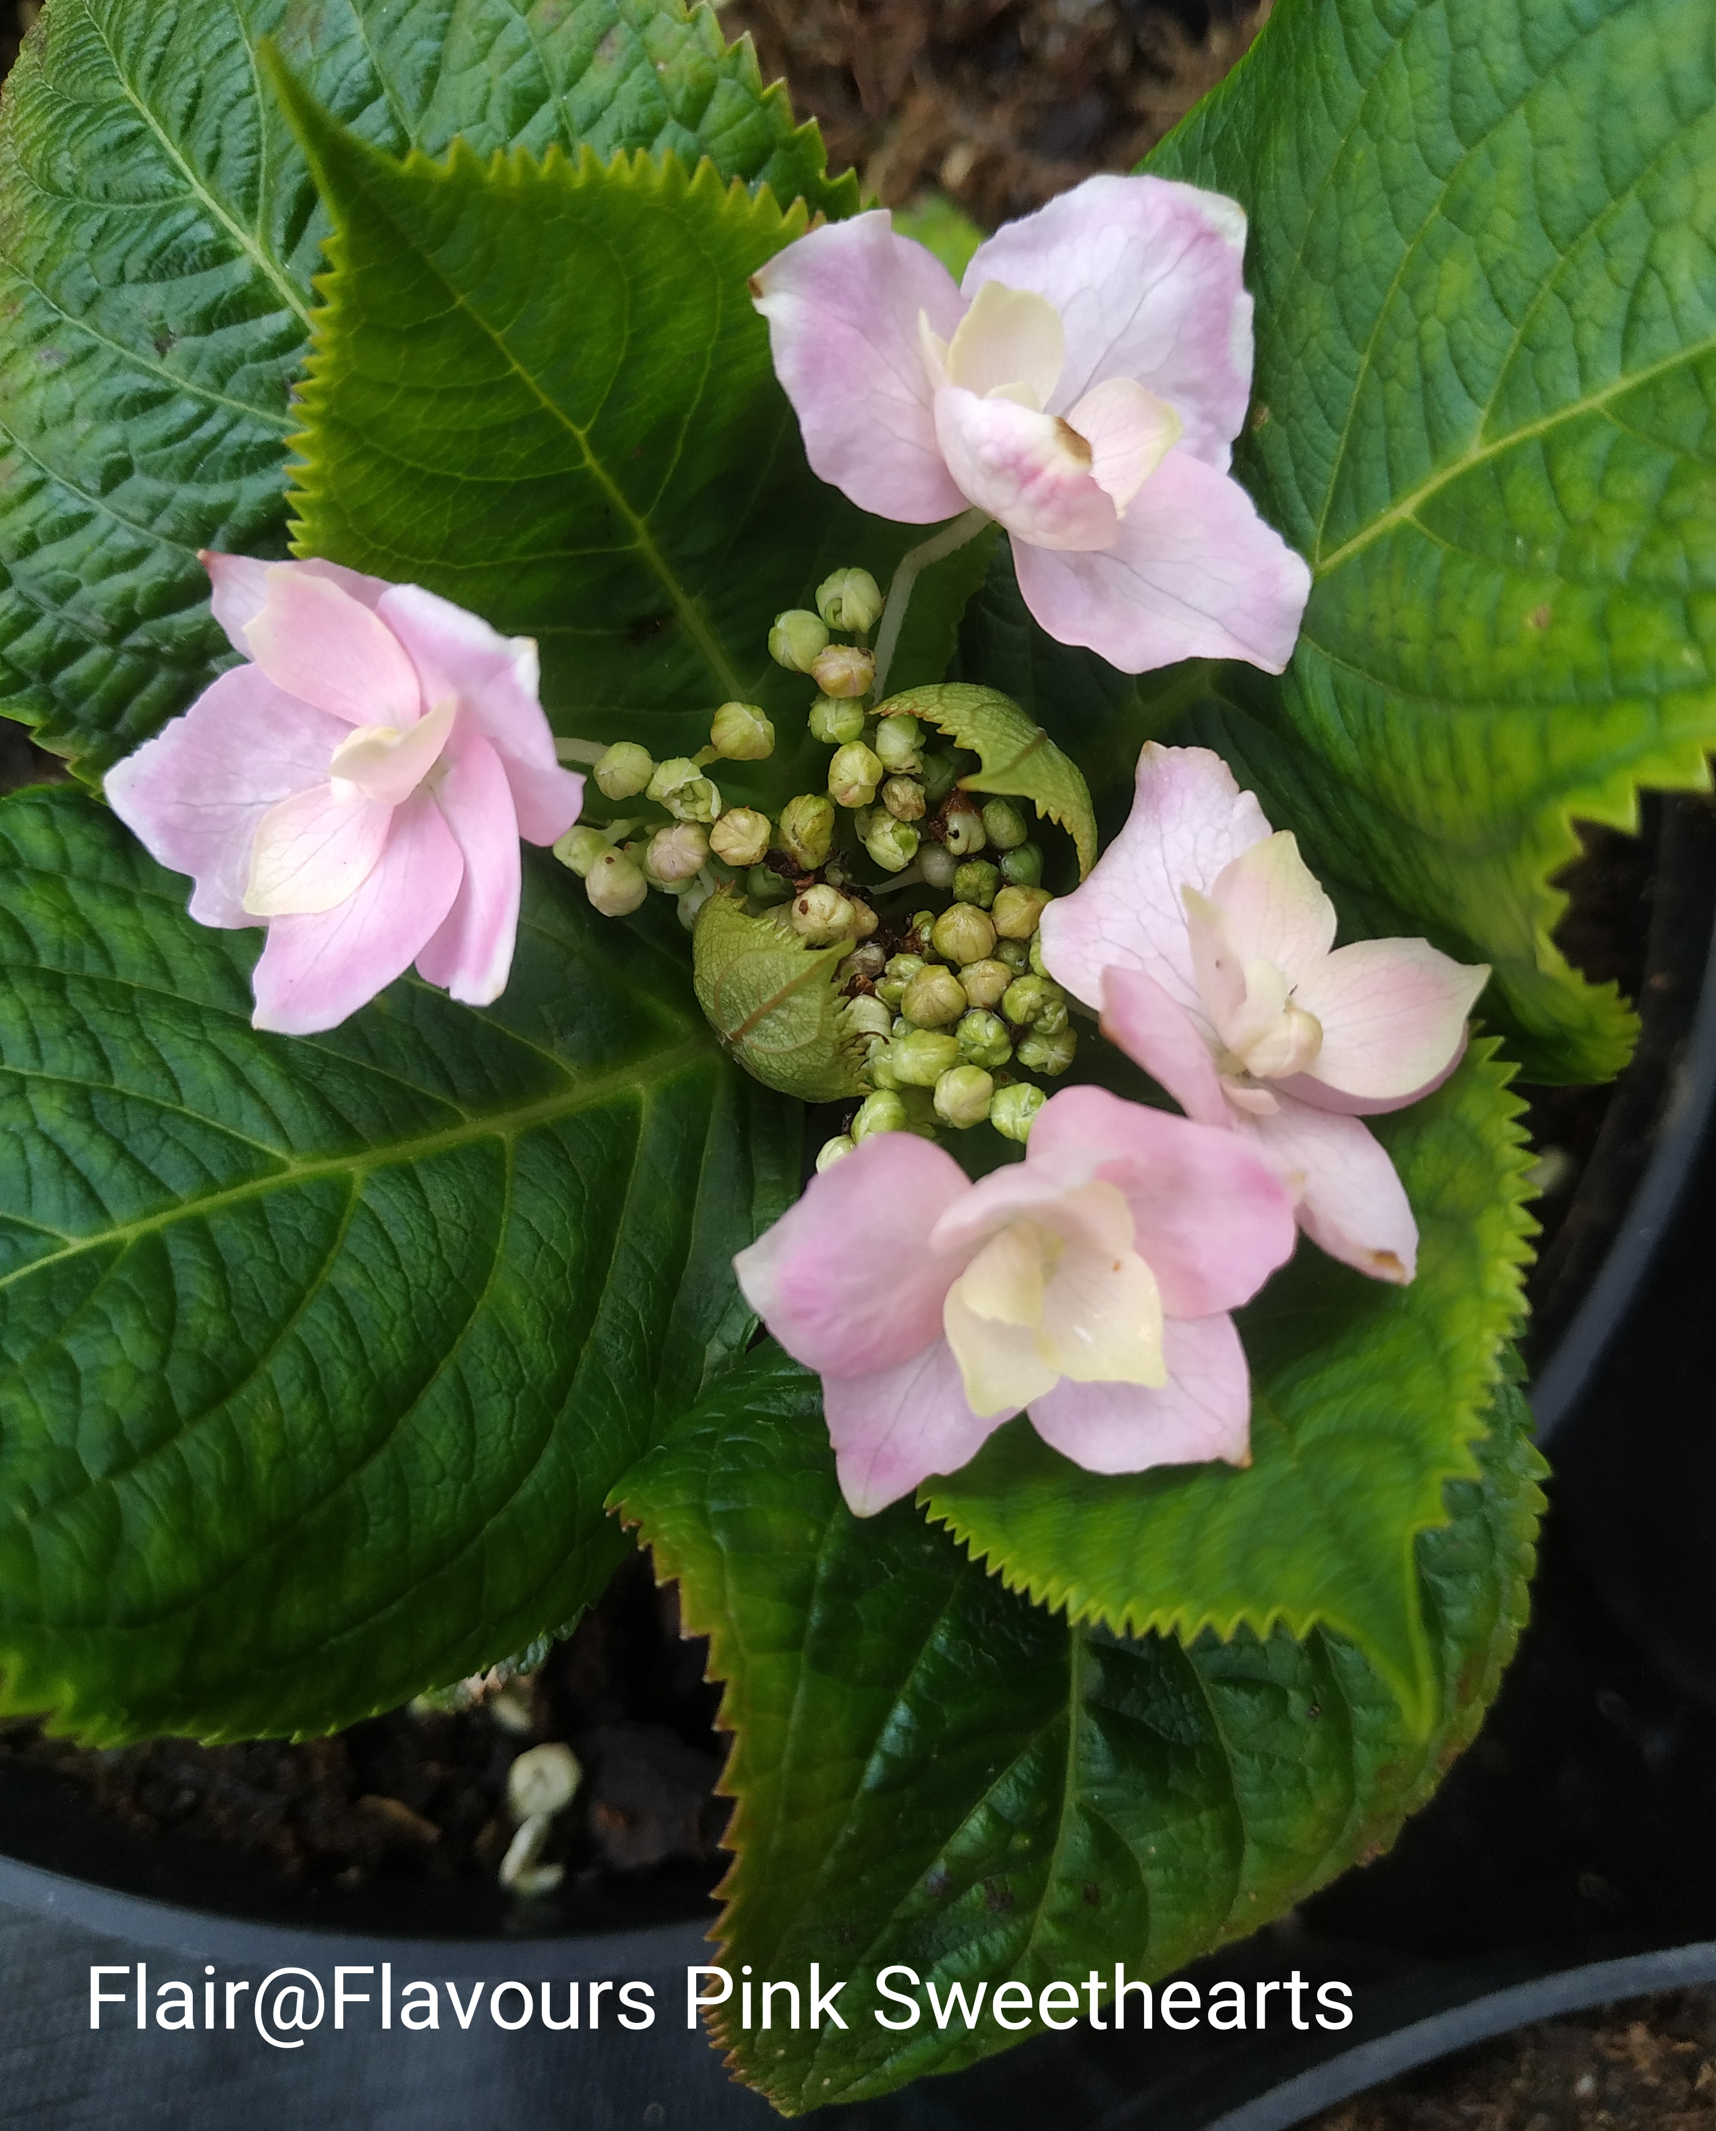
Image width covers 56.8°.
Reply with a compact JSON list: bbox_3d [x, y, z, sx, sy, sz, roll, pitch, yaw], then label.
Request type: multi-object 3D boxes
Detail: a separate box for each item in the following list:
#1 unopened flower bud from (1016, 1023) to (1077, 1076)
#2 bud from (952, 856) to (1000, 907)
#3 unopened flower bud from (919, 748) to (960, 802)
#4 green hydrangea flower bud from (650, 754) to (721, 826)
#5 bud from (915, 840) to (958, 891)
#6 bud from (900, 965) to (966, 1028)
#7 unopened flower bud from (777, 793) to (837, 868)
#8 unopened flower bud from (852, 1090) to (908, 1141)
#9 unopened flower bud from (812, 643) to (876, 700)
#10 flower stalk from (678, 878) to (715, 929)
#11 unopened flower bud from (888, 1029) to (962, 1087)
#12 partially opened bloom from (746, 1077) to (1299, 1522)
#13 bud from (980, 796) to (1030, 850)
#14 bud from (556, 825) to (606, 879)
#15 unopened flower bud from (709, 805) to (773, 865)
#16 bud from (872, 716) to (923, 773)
[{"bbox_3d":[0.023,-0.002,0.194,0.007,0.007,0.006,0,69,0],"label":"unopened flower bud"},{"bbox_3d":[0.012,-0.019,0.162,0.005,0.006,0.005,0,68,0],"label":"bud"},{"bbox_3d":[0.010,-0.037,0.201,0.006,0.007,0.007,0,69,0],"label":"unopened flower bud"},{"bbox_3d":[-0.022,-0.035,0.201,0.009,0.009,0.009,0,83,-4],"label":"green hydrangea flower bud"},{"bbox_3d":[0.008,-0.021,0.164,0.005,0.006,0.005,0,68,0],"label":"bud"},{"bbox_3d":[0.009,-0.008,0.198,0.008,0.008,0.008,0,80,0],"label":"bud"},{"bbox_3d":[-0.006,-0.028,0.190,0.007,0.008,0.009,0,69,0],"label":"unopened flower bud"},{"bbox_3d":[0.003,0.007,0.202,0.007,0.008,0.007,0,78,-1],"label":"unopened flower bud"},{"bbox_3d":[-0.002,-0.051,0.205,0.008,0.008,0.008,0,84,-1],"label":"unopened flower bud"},{"bbox_3d":[-0.018,-0.018,0.173,0.005,0.006,0.005,9,40,-8],"label":"flower stalk"},{"bbox_3d":[0.007,-0.001,0.165,0.008,0.006,0.006,1,81,-3],"label":"unopened flower bud"},{"bbox_3d":[0.015,0.023,0.155,0.053,0.024,0.043,1,105,3],"label":"partially opened bloom"},{"bbox_3d":[0.016,-0.026,0.170,0.005,0.006,0.006,1,81,-3],"label":"bud"},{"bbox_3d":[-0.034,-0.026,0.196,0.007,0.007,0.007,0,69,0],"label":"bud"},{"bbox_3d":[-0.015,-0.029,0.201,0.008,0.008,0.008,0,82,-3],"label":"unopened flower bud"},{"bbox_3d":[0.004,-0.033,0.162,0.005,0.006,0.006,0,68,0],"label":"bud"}]

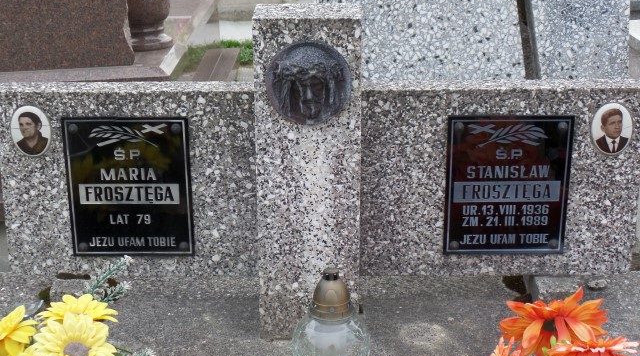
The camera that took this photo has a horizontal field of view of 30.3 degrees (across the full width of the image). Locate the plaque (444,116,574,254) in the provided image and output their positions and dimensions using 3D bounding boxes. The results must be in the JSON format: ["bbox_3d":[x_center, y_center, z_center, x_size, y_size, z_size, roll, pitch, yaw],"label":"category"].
[{"bbox_3d":[0.375,0.018,2.360,0.245,0.297,0.012,0,22,0],"label":"plaque"}]

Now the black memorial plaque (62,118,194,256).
[{"bbox_3d":[-0.348,0.020,2.167,0.225,0.274,0.010,0,23,0],"label":"black memorial plaque"}]

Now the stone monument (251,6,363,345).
[{"bbox_3d":[-0.021,-0.001,2.217,0.189,0.635,0.105,0,22,0],"label":"stone monument"}]

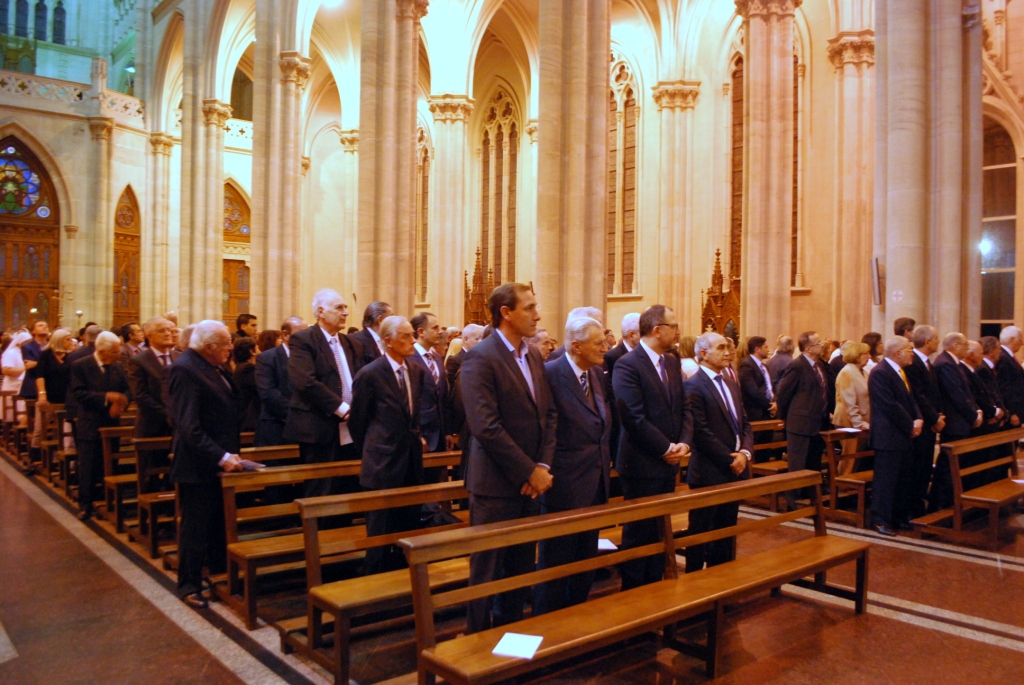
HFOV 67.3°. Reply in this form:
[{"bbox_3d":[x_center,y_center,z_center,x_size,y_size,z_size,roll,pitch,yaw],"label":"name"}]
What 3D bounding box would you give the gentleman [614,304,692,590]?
[{"bbox_3d":[0.812,0.683,4.445,0.400,1.795,0.540,0,-1,44],"label":"gentleman"}]

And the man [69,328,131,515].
[{"bbox_3d":[-3.658,0.723,6.779,0.420,1.641,0.540,0,-1,31],"label":"man"}]

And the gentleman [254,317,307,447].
[{"bbox_3d":[-1.711,0.686,5.799,0.370,1.750,0.530,0,-1,44],"label":"gentleman"}]

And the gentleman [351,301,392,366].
[{"bbox_3d":[-1.015,0.632,5.580,0.350,1.875,0.500,0,-1,30],"label":"gentleman"}]

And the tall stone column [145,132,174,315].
[{"bbox_3d":[-18.753,-4.676,40.806,1.250,13.000,1.000,2,-1,-41],"label":"tall stone column"}]

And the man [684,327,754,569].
[{"bbox_3d":[1.289,0.766,4.827,0.480,1.655,0.370,2,-1,-38],"label":"man"}]

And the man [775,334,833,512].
[{"bbox_3d":[2.827,0.775,7.353,0.550,1.762,0.420,2,-1,-44],"label":"man"}]

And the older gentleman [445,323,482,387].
[{"bbox_3d":[-0.403,0.713,7.018,0.370,1.774,0.530,0,-1,44],"label":"older gentleman"}]

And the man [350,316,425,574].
[{"bbox_3d":[-0.717,0.704,4.413,0.360,1.705,0.480,0,-1,38],"label":"man"}]

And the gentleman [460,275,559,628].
[{"bbox_3d":[-0.024,0.633,3.664,0.370,1.845,0.510,0,-1,39],"label":"gentleman"}]

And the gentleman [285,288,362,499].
[{"bbox_3d":[-1.225,0.606,4.972,0.420,1.900,0.580,0,-1,44],"label":"gentleman"}]

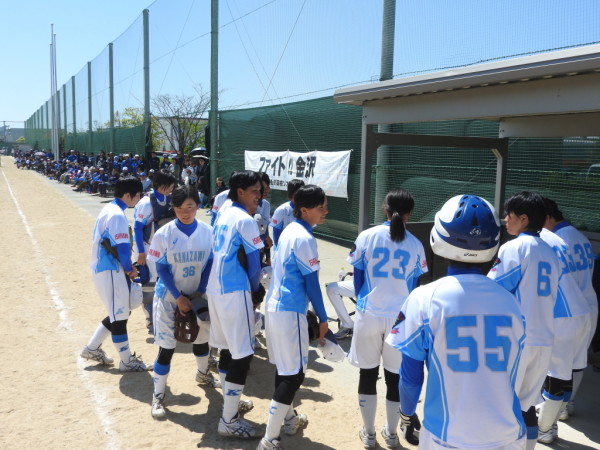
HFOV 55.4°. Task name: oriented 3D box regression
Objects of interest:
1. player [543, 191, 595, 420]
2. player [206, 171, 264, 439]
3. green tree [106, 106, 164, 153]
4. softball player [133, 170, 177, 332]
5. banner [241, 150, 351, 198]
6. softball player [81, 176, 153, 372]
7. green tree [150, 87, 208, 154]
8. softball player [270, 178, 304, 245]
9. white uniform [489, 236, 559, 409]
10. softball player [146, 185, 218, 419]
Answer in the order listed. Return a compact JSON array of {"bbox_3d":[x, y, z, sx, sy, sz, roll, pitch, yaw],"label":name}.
[{"bbox_3d":[1.896,0.574,3.995,0.480,1.545,0.500,-2,8,-25],"label":"player"},{"bbox_3d":[-0.406,0.485,3.779,0.450,1.683,0.470,-5,9,-40],"label":"player"},{"bbox_3d":[-11.963,-6.075,41.597,4.400,4.855,4.400,-2,8,-27],"label":"green tree"},{"bbox_3d":[-1.400,0.286,5.542,0.460,1.602,0.500,5,8,28],"label":"softball player"},{"bbox_3d":[-0.257,-1.228,13.201,0.060,0.970,5.384,-3,8,-27],"label":"banner"},{"bbox_3d":[-1.511,0.393,4.737,0.560,1.585,0.480,-1,7,-16],"label":"softball player"},{"bbox_3d":[-5.793,-4.287,28.200,3.500,4.877,3.500,-2,8,-27],"label":"green tree"},{"bbox_3d":[-0.114,0.317,5.684,0.400,1.555,0.480,2,7,10],"label":"softball player"},{"bbox_3d":[1.256,0.513,3.185,0.480,0.961,0.350,-2,8,-22],"label":"white uniform"},{"bbox_3d":[-0.849,0.495,4.097,0.520,1.568,0.500,-1,8,-20],"label":"softball player"}]

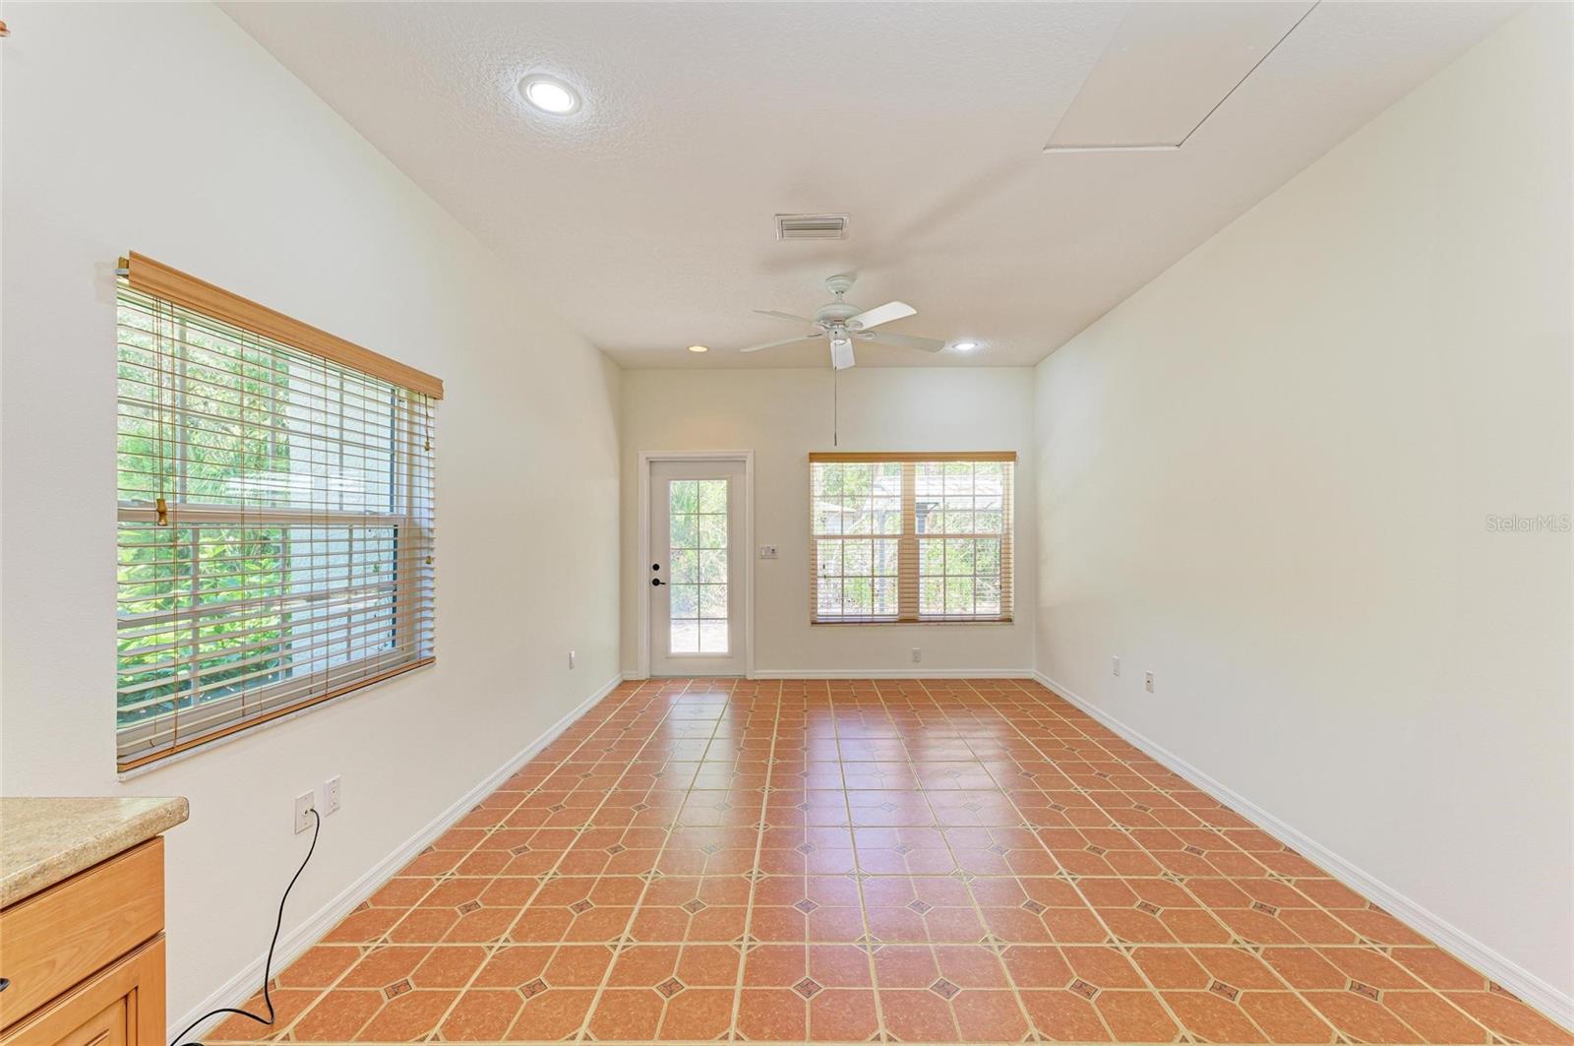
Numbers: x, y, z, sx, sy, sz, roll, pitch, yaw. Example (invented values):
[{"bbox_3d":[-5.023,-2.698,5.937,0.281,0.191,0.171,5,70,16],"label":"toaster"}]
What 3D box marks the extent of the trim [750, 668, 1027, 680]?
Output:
[{"bbox_3d":[0.977,1.380,5.945,2.550,0.086,0.016,0,-1,1],"label":"trim"}]

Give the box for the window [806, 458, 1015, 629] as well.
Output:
[{"bbox_3d":[1.140,0.135,5.930,1.870,1.545,0.080,0,-1,1],"label":"window"}]

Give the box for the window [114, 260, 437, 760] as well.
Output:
[{"bbox_3d":[-1.620,-0.013,2.285,0.080,1.270,1.390,0,-1,1],"label":"window"}]

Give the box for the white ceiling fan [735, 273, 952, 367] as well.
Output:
[{"bbox_3d":[0.310,-1.235,3.910,1.290,0.390,1.260,0,-1,0],"label":"white ceiling fan"}]

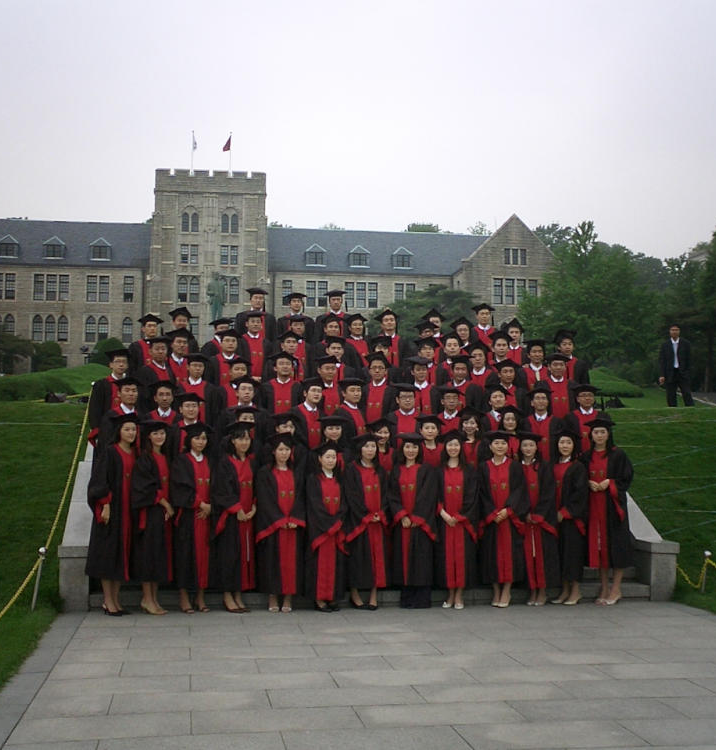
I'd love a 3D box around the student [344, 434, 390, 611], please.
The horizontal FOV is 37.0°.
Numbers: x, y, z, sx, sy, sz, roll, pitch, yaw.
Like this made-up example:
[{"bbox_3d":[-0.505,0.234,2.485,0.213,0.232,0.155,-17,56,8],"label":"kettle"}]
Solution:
[{"bbox_3d":[0.091,1.386,10.185,0.460,1.655,0.350,2,-5,-20],"label":"student"}]

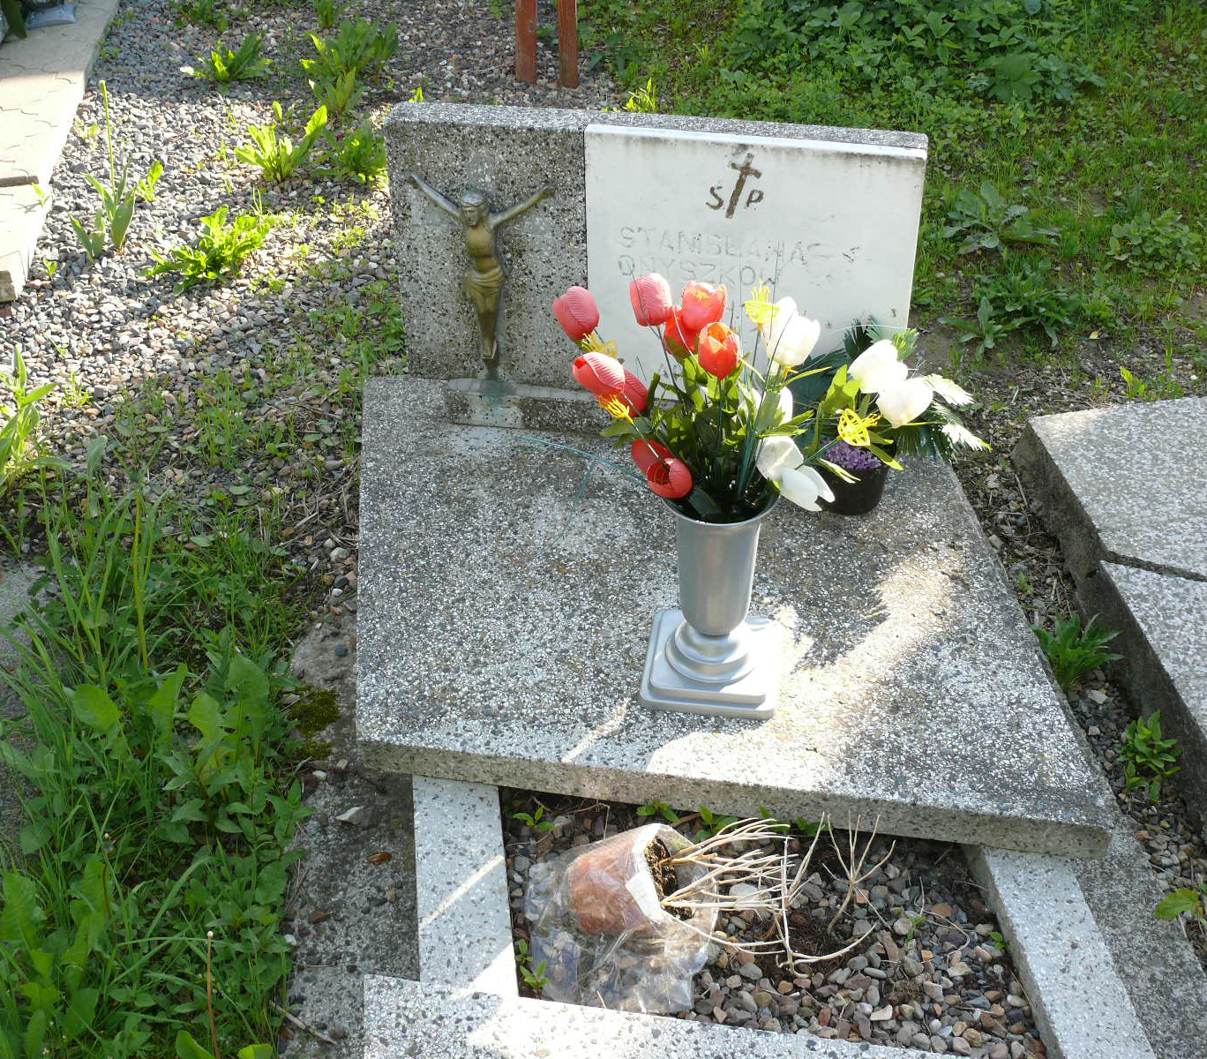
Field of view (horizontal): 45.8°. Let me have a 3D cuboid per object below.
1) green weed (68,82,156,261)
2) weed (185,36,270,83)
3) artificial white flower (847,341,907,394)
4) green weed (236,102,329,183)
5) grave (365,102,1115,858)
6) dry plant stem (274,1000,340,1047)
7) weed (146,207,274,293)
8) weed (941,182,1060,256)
[{"bbox_3d":[-1.074,-0.787,3.131,0.191,0.379,0.143,0,32,0],"label":"green weed"},{"bbox_3d":[-1.110,-1.392,4.224,0.245,0.115,0.184,0,32,0],"label":"weed"},{"bbox_3d":[0.282,-0.166,1.461,0.052,0.066,0.052,24,35,-19],"label":"artificial white flower"},{"bbox_3d":[-0.802,-0.964,3.553,0.233,0.183,0.175,0,32,0],"label":"green weed"},{"bbox_3d":[0.101,-0.122,1.809,0.998,0.477,0.813,5,41,7],"label":"grave"},{"bbox_3d":[-0.330,0.541,1.573,0.096,0.012,0.012,22,44,24],"label":"dry plant stem"},{"bbox_3d":[-0.844,-0.600,3.062,0.275,0.150,0.233,0,32,0],"label":"weed"},{"bbox_3d":[0.896,-0.701,3.223,0.266,0.132,0.240,0,32,0],"label":"weed"}]

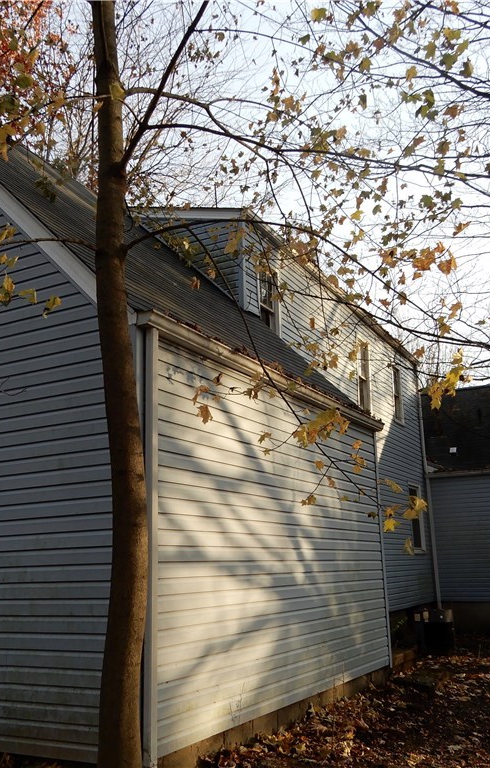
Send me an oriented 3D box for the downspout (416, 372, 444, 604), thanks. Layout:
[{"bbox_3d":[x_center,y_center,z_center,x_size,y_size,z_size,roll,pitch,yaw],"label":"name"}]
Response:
[{"bbox_3d":[4.301,2.297,16.556,0.070,5.720,0.080,-9,-17,27],"label":"downspout"}]

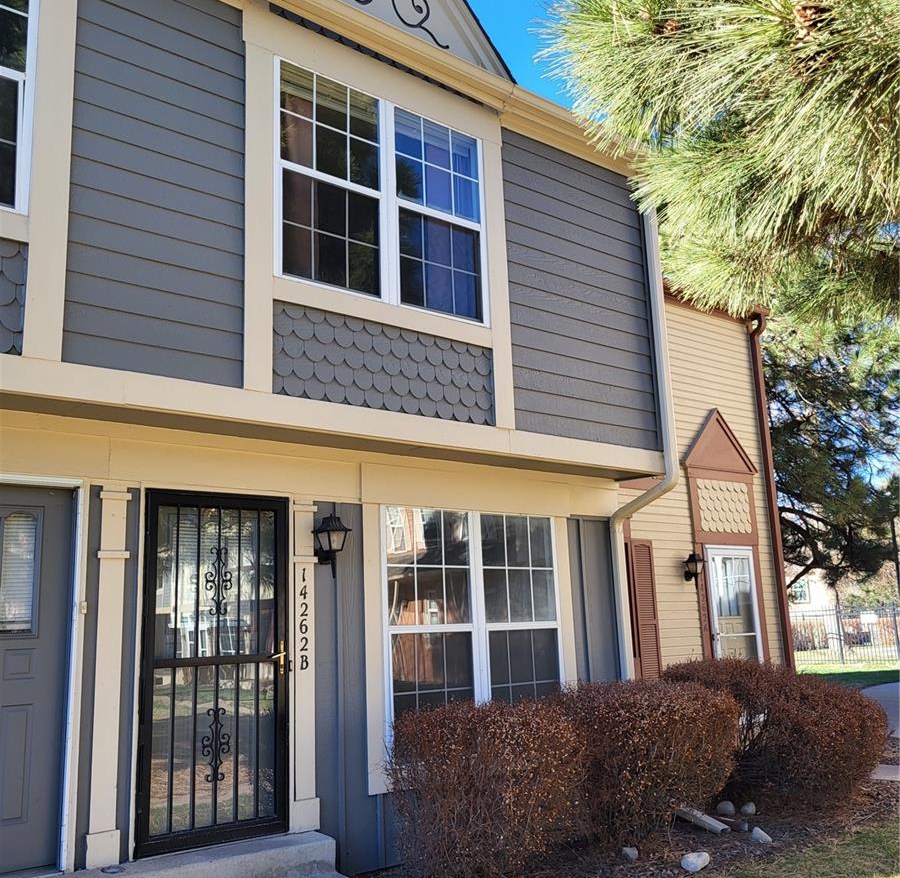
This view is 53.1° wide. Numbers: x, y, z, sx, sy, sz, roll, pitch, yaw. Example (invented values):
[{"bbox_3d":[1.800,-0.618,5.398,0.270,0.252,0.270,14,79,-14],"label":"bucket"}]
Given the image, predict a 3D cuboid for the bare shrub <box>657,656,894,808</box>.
[{"bbox_3d":[3.002,2.674,8.432,1.700,1.080,1.600,7,-15,-38],"label":"bare shrub"}]

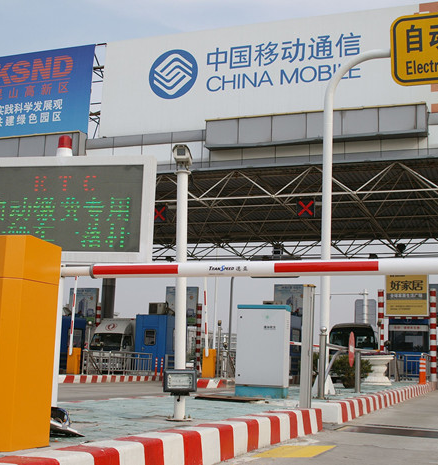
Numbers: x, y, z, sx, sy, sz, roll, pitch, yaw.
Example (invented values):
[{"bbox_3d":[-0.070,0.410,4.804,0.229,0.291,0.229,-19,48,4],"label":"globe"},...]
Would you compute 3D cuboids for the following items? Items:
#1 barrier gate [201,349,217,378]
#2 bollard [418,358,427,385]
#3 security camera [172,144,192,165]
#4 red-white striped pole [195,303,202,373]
[{"bbox_3d":[-0.345,4.559,24.285,0.380,0.980,0.360,-1,-11,21],"label":"barrier gate"},{"bbox_3d":[6.077,4.134,20.818,0.190,0.766,0.190,-1,-11,21],"label":"bollard"},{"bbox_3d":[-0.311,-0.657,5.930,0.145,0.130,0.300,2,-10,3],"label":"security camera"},{"bbox_3d":[-0.942,5.026,33.016,0.210,3.342,0.210,3,-10,0],"label":"red-white striped pole"}]

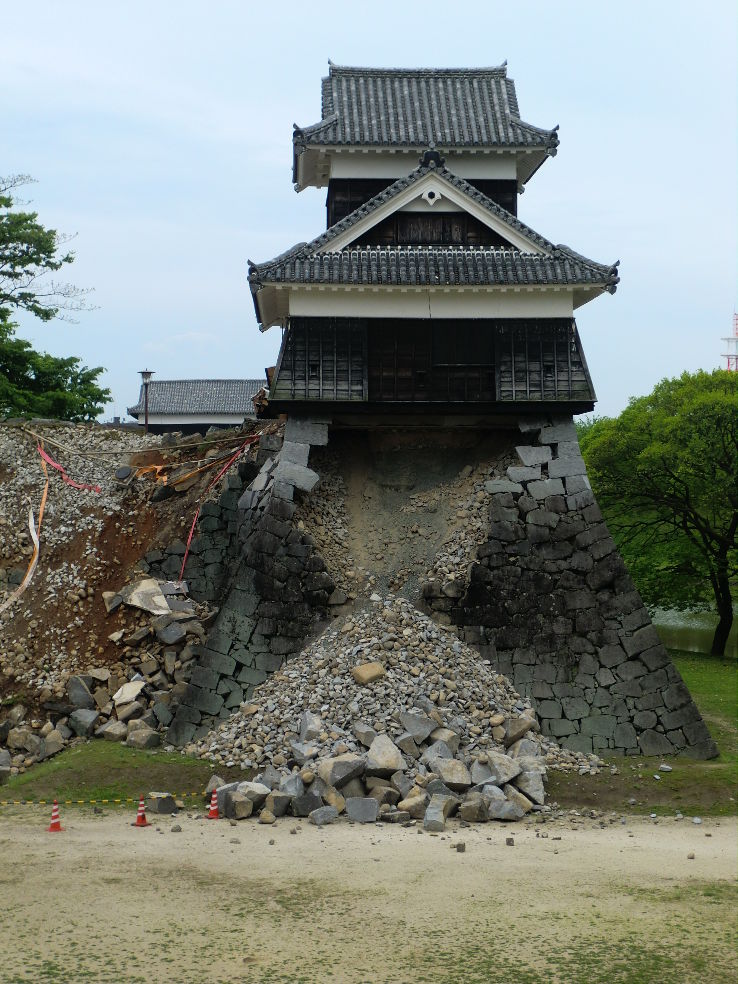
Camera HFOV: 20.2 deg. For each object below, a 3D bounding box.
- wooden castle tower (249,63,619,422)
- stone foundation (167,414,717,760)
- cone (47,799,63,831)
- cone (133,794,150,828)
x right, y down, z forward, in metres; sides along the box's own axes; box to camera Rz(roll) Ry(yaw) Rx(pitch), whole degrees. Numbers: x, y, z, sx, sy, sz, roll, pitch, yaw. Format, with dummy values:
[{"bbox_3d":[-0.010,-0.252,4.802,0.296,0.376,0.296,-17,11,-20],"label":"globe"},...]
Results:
[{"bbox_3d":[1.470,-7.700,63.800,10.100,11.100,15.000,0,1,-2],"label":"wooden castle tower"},{"bbox_3d":[1.710,2.340,61.300,14.400,9.100,14.800,0,1,-2],"label":"stone foundation"},{"bbox_3d":[-7.017,7.218,46.300,0.380,0.700,0.380,0,1,-2],"label":"cone"},{"bbox_3d":[-5.153,7.221,47.000,0.380,0.700,0.380,0,1,-2],"label":"cone"}]

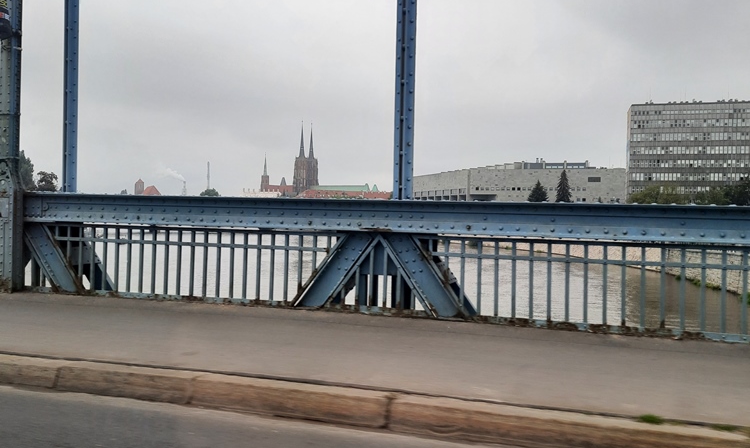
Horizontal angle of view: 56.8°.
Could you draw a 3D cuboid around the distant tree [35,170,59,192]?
[{"bbox_3d":[-78.183,-6.941,164.971,6.200,11.400,6.200,1,2,-26],"label":"distant tree"}]

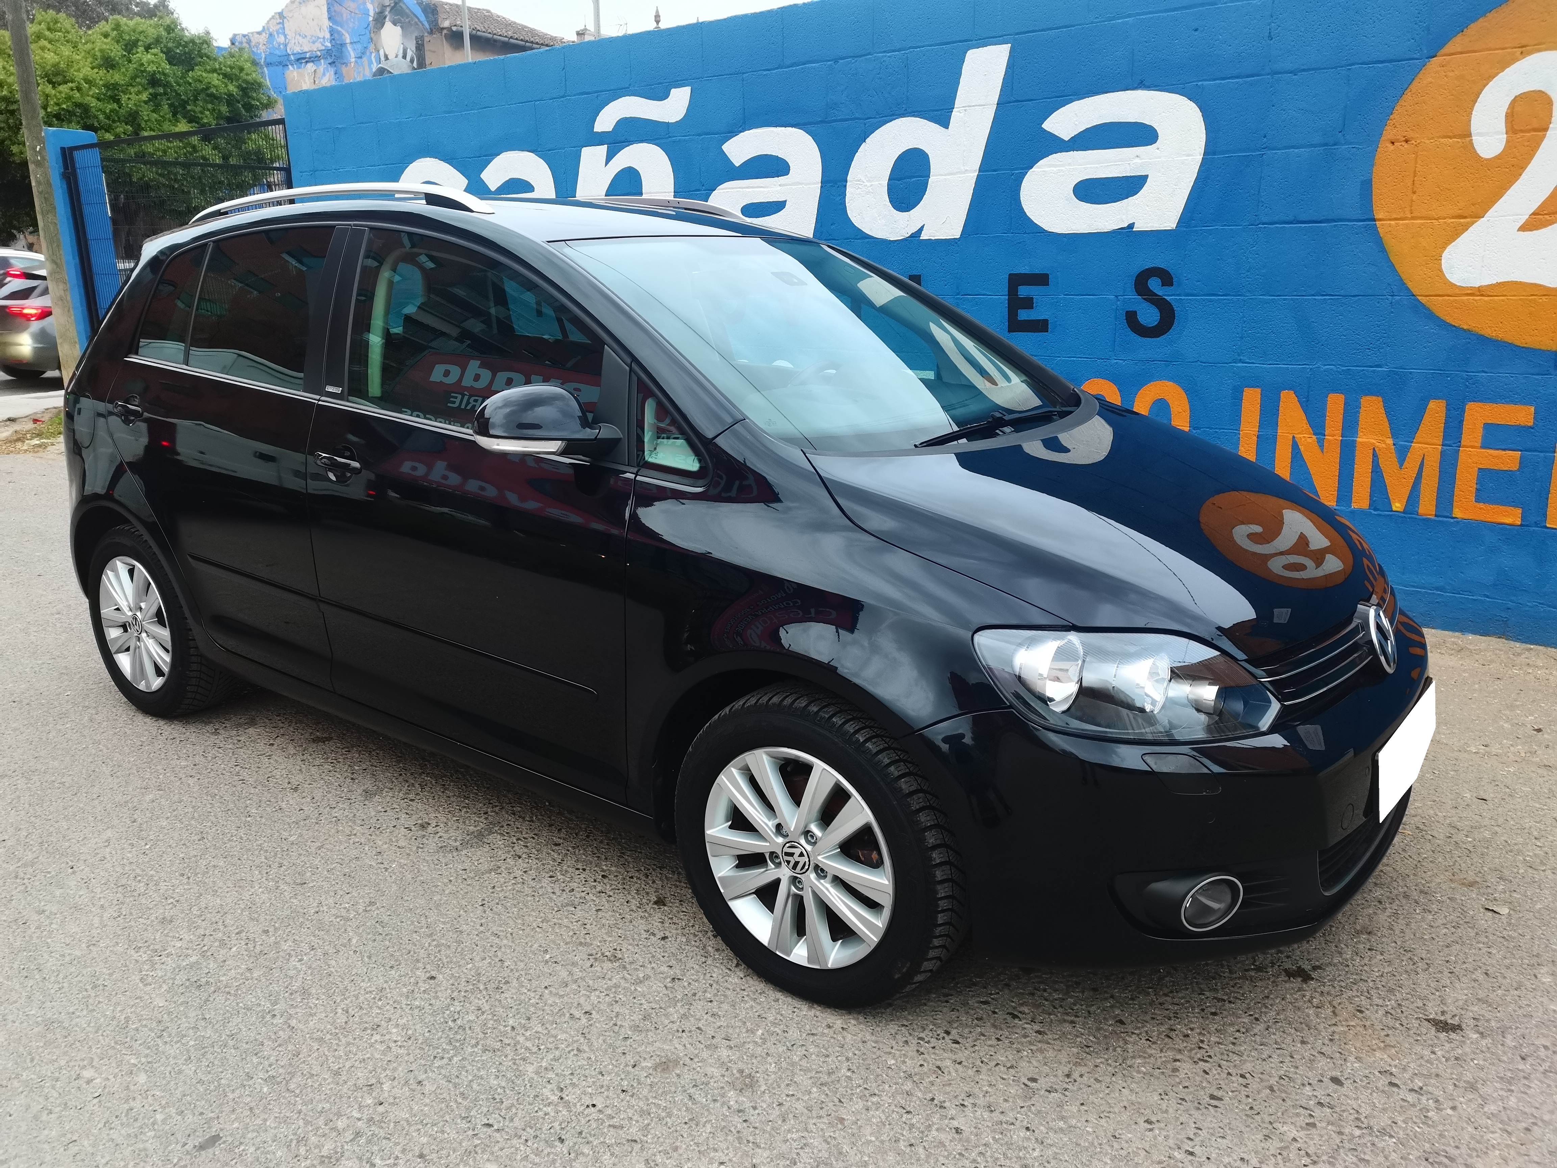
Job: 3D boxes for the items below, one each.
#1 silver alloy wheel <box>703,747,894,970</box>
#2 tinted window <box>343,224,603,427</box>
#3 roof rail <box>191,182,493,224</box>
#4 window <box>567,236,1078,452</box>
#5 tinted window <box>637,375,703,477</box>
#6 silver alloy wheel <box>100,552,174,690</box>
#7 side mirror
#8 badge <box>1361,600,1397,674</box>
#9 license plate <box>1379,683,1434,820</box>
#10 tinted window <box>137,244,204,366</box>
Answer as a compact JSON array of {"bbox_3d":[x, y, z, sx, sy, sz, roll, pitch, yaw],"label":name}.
[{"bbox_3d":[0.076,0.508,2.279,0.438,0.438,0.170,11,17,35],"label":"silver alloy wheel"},{"bbox_3d":[-0.694,-0.571,2.663,1.010,0.510,0.050,11,-5,35],"label":"tinted window"},{"bbox_3d":[-1.259,-1.034,3.223,1.420,0.100,0.060,11,17,35],"label":"roof rail"},{"bbox_3d":[0.147,-0.632,2.958,1.040,0.120,1.440,39,31,24],"label":"window"},{"bbox_3d":[-0.210,-0.315,2.294,0.240,0.200,0.035,11,-5,35],"label":"tinted window"},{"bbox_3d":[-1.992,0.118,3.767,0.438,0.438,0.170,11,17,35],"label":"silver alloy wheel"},{"bbox_3d":[-0.460,-0.328,2.314,0.170,0.150,0.220,11,17,35],"label":"side mirror"},{"bbox_3d":[1.200,0.110,2.338,0.030,0.137,0.137,-14,2,38],"label":"badge"},{"bbox_3d":[1.259,0.315,2.341,0.020,0.115,0.520,3,13,36],"label":"license plate"},{"bbox_3d":[-1.780,-0.835,3.475,0.310,0.370,0.040,11,-5,35],"label":"tinted window"}]

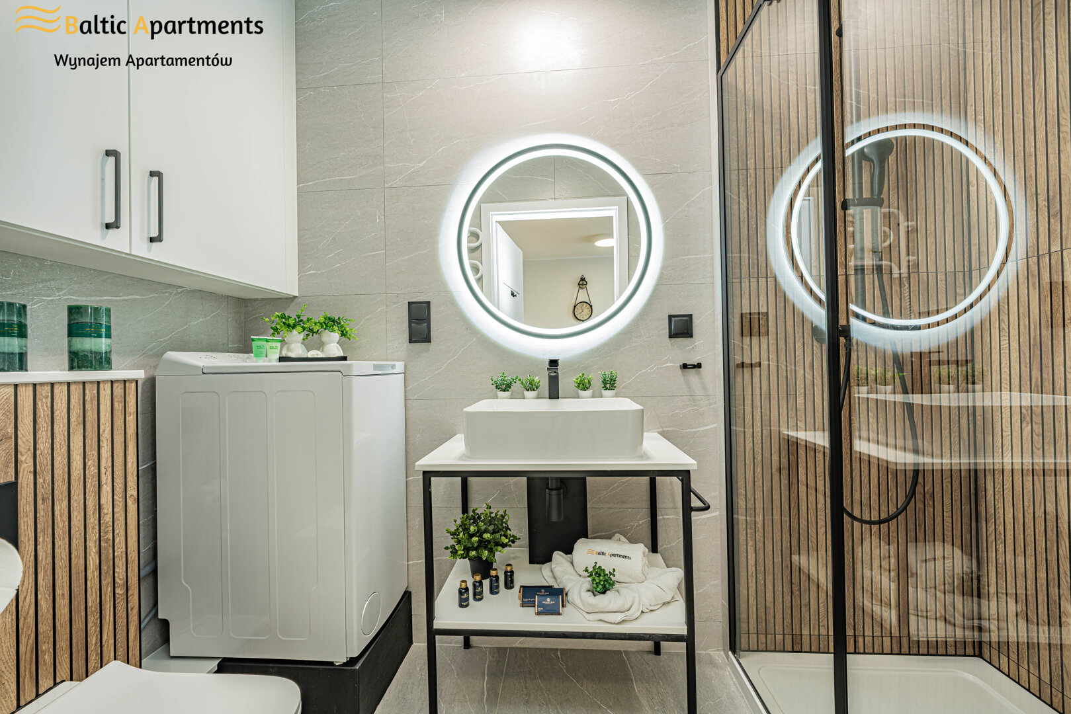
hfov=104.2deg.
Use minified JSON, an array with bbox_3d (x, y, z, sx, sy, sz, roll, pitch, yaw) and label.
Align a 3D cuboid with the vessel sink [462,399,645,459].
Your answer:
[{"bbox_3d":[0.056,0.211,1.280,0.495,0.133,0.340,-1,0,4],"label":"vessel sink"}]

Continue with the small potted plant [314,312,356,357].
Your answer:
[{"bbox_3d":[-0.649,-0.072,1.349,0.123,0.141,0.111,-1,0,4],"label":"small potted plant"}]

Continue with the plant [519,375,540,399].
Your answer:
[{"bbox_3d":[-0.022,0.108,1.482,0.071,0.089,0.060,-1,0,4],"label":"plant"}]

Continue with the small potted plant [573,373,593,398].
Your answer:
[{"bbox_3d":[0.168,0.105,1.467,0.067,0.095,0.057,-1,0,4],"label":"small potted plant"}]

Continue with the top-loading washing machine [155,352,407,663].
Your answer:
[{"bbox_3d":[-0.780,0.425,1.367,0.593,0.893,0.399,-1,0,4],"label":"top-loading washing machine"}]

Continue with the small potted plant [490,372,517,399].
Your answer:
[{"bbox_3d":[-0.114,0.105,1.491,0.093,0.098,0.079,-1,0,4],"label":"small potted plant"}]

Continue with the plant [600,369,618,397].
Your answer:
[{"bbox_3d":[0.258,0.098,1.450,0.058,0.099,0.058,-1,0,4],"label":"plant"}]

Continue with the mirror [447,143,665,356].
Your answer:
[{"bbox_3d":[0.065,-0.413,1.508,0.716,0.716,0.032,-1,0,4],"label":"mirror"}]

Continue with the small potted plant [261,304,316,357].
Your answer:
[{"bbox_3d":[-0.806,-0.086,1.360,0.158,0.170,0.143,-1,0,4],"label":"small potted plant"}]

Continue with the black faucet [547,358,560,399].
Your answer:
[{"bbox_3d":[0.061,0.086,1.386,0.035,0.158,0.175,-1,0,4],"label":"black faucet"}]

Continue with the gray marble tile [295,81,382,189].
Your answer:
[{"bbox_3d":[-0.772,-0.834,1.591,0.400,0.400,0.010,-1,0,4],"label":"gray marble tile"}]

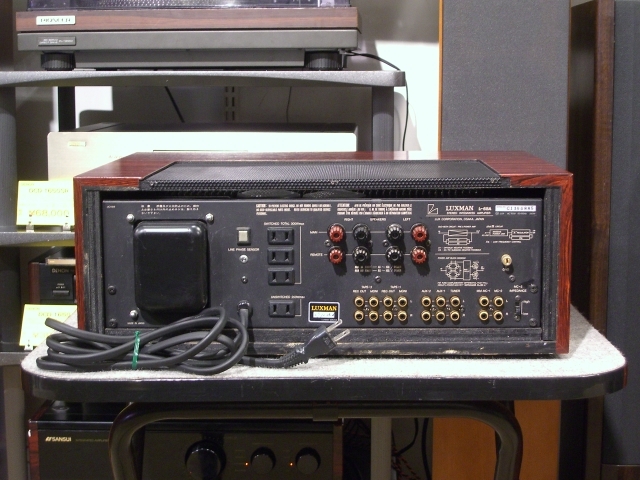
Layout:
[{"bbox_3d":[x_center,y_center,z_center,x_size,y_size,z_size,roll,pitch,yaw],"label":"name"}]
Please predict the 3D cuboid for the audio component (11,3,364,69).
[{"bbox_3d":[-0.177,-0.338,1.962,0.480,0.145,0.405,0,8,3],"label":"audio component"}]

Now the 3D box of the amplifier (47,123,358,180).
[{"bbox_3d":[-0.156,-0.106,1.937,0.434,0.135,0.335,0,8,3],"label":"amplifier"}]

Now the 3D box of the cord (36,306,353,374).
[{"bbox_3d":[-0.123,0.091,1.222,0.296,0.061,0.085,0,8,2],"label":"cord"}]

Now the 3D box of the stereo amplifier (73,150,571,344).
[{"bbox_3d":[0.009,0.002,1.421,0.485,0.181,0.385,0,8,2],"label":"stereo amplifier"}]

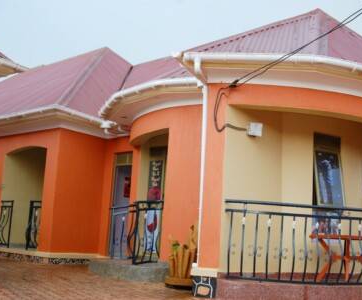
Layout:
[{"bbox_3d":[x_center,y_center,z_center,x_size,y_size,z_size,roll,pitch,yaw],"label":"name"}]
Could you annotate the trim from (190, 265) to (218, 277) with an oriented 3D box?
[{"bbox_3d":[0.369,1.939,8.400,0.450,0.160,0.270,0,-10,18],"label":"trim"}]

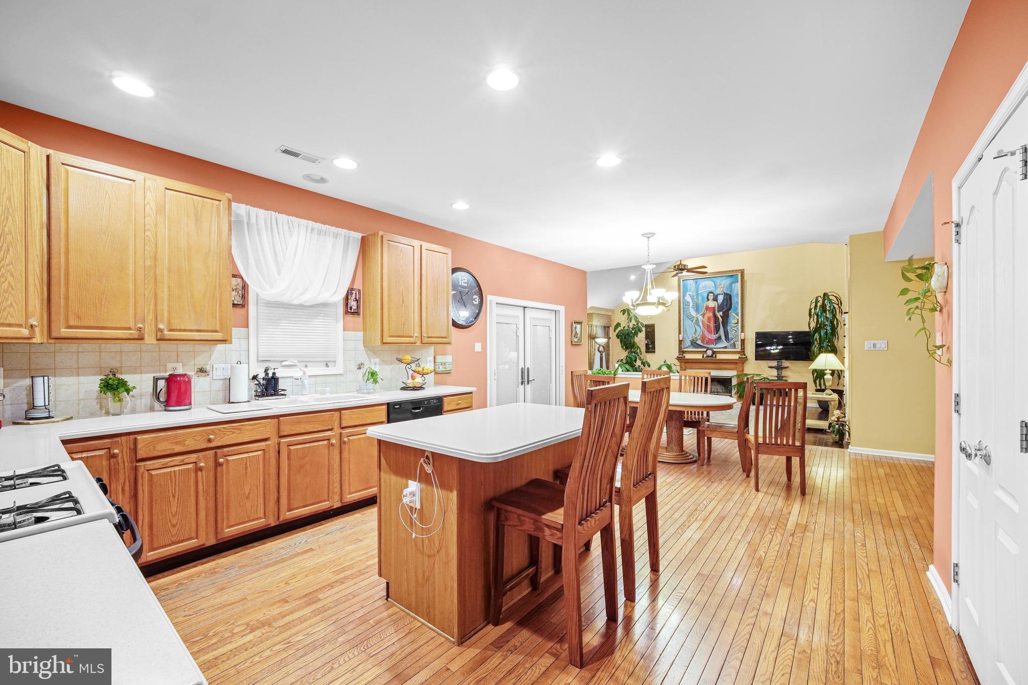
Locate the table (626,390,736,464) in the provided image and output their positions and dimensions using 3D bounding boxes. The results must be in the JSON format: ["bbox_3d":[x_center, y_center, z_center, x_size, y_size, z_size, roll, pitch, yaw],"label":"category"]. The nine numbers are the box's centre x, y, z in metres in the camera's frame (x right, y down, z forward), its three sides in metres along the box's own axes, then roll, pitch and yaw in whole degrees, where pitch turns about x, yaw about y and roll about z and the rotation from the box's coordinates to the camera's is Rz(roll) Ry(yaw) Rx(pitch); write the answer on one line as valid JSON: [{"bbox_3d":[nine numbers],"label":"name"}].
[{"bbox_3d":[1.764,1.040,4.639,1.620,0.745,1.070,0,0,39],"label":"table"}]

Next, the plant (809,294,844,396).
[{"bbox_3d":[6.724,0.184,7.999,0.680,2.550,0.680,-1,-1,40],"label":"plant"}]

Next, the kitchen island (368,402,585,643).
[{"bbox_3d":[-0.013,0.936,2.284,0.890,0.914,1.330,0,0,39],"label":"kitchen island"}]

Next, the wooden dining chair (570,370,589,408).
[{"bbox_3d":[1.142,0.916,5.100,0.510,1.040,0.420,-1,-1,39],"label":"wooden dining chair"}]

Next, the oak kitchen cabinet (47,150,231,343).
[{"bbox_3d":[-2.395,-0.523,2.431,0.325,1.067,0.830,-1,-1,41],"label":"oak kitchen cabinet"}]

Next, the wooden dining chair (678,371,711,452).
[{"bbox_3d":[2.315,0.913,4.847,0.420,1.040,0.510,-1,-1,40],"label":"wooden dining chair"}]

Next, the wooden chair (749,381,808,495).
[{"bbox_3d":[2.566,0.898,3.661,0.425,1.040,0.485,0,-1,18],"label":"wooden chair"}]

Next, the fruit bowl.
[{"bbox_3d":[-1.047,0.313,3.884,0.270,0.350,0.360,0,-1,42],"label":"fruit bowl"}]

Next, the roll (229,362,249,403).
[{"bbox_3d":[-2.116,0.316,2.860,0.145,0.305,0.145,-1,-1,41],"label":"roll"}]

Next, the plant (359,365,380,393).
[{"bbox_3d":[-1.414,0.368,3.620,0.170,0.270,0.180,-1,-1,41],"label":"plant"}]

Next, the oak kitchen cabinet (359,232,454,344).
[{"bbox_3d":[-1.069,-0.503,3.871,0.345,1.067,0.840,0,-1,42],"label":"oak kitchen cabinet"}]

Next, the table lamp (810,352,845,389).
[{"bbox_3d":[5.200,0.524,6.144,0.460,0.680,0.460,0,-1,42],"label":"table lamp"}]

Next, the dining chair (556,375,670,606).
[{"bbox_3d":[0.591,0.809,2.267,0.530,1.180,0.410,-1,-1,39],"label":"dining chair"}]

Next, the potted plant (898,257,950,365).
[{"bbox_3d":[2.109,-0.158,1.925,0.190,0.540,0.290,0,-1,42],"label":"potted plant"}]

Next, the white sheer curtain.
[{"bbox_3d":[-1.826,-0.703,3.209,0.090,0.730,1.050,-1,-1,41],"label":"white sheer curtain"}]

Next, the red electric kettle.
[{"bbox_3d":[-2.338,0.341,2.560,0.160,0.260,0.220,0,-1,42],"label":"red electric kettle"}]

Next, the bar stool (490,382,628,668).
[{"bbox_3d":[0.223,0.804,1.852,0.530,1.180,0.410,-1,-1,39],"label":"bar stool"}]

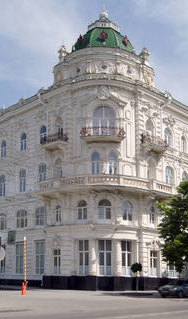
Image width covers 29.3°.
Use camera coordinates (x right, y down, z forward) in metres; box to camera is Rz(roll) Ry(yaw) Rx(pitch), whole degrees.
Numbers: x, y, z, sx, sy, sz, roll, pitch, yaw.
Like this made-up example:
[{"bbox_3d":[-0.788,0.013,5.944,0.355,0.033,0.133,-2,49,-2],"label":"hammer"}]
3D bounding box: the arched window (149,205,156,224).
[{"bbox_3d":[6.631,6.269,40.690,1.000,2.150,0.300,15,-23,-40],"label":"arched window"}]

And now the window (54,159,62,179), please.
[{"bbox_3d":[-4.177,1.059,42.314,1.150,2.300,0.300,-7,-11,36],"label":"window"}]

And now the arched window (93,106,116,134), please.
[{"bbox_3d":[1.130,-4.070,37.980,2.350,2.950,0.350,0,-14,0],"label":"arched window"}]

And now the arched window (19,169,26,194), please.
[{"bbox_3d":[-9.113,2.750,46.219,1.350,3.000,0.300,-15,-23,40],"label":"arched window"}]

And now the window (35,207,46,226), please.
[{"bbox_3d":[-6.297,6.773,42.727,1.950,2.250,0.300,-8,-12,41],"label":"window"}]

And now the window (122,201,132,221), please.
[{"bbox_3d":[3.658,5.567,39.092,1.207,2.089,0.300,11,-18,-37],"label":"window"}]

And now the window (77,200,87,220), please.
[{"bbox_3d":[-1.150,5.120,36.090,1.050,2.000,0.300,-8,-16,29],"label":"window"}]

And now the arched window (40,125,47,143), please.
[{"bbox_3d":[-6.336,-3.282,45.390,1.150,2.200,0.300,-8,-12,41],"label":"arched window"}]

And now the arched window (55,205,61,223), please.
[{"bbox_3d":[-4.023,6.119,40.520,0.900,2.050,0.300,-7,-11,36],"label":"arched window"}]

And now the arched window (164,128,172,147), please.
[{"bbox_3d":[9.299,-2.783,44.884,1.450,2.150,0.300,9,-13,-44],"label":"arched window"}]

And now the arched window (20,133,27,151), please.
[{"bbox_3d":[-9.331,-2.390,47.794,1.023,2.270,0.250,-13,-19,42],"label":"arched window"}]

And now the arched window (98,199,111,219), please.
[{"bbox_3d":[1.174,5.293,38.361,1.371,2.162,0.300,0,-14,2],"label":"arched window"}]

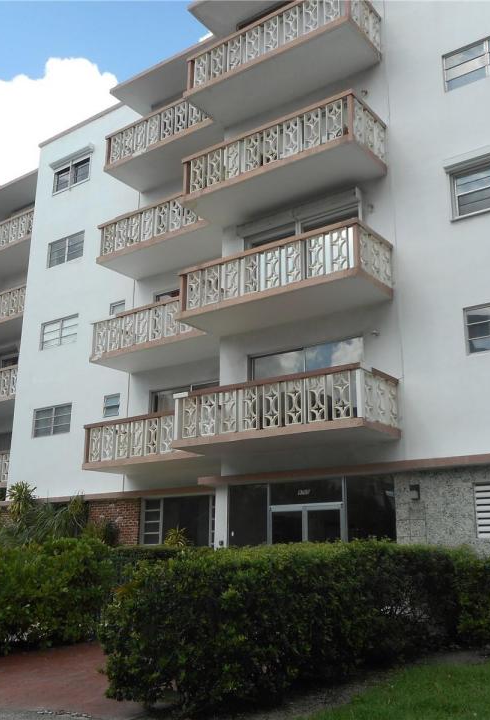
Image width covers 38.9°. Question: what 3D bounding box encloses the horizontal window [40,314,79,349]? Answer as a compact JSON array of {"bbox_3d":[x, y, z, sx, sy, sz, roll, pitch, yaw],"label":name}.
[{"bbox_3d":[-6.137,-0.912,22.965,1.772,0.922,0.110,-11,-20,34],"label":"horizontal window"}]

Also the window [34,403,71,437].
[{"bbox_3d":[-6.119,1.931,22.022,1.822,0.925,0.140,-11,-20,34],"label":"window"}]

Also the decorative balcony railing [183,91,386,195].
[{"bbox_3d":[0.786,-4.455,15.812,4.522,1.004,1.563,-11,-20,35],"label":"decorative balcony railing"}]

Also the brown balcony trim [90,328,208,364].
[{"bbox_3d":[-2.539,-0.345,18.139,4.322,0.187,0.150,-11,-20,34],"label":"brown balcony trim"}]

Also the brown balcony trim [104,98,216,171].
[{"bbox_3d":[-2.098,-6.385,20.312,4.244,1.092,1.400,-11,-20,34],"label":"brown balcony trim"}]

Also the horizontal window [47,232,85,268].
[{"bbox_3d":[-6.072,-3.730,23.684,1.822,0.925,0.140,-11,-20,34],"label":"horizontal window"}]

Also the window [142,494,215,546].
[{"bbox_3d":[-1.733,4.281,18.401,2.850,1.440,0.150,-11,-20,34],"label":"window"}]

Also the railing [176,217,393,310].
[{"bbox_3d":[0.830,-1.782,15.699,4.650,1.100,1.670,-11,-20,34],"label":"railing"}]

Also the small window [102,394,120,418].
[{"bbox_3d":[-3.994,1.355,20.704,0.658,0.639,0.110,-11,-20,34],"label":"small window"}]

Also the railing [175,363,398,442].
[{"bbox_3d":[0.789,1.111,14.538,4.528,1.071,1.677,-11,-20,34],"label":"railing"}]

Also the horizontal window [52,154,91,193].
[{"bbox_3d":[-6.220,-6.620,24.867,1.900,1.100,0.170,-11,-20,34],"label":"horizontal window"}]

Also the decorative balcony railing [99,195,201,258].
[{"bbox_3d":[-2.113,-3.574,19.643,4.283,1.026,1.548,-11,-20,34],"label":"decorative balcony railing"}]

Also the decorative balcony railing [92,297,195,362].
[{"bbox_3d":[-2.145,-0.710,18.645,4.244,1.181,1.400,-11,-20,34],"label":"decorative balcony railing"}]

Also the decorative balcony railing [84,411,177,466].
[{"bbox_3d":[-2.167,2.156,18.272,4.330,1.140,1.550,-11,-20,34],"label":"decorative balcony railing"}]

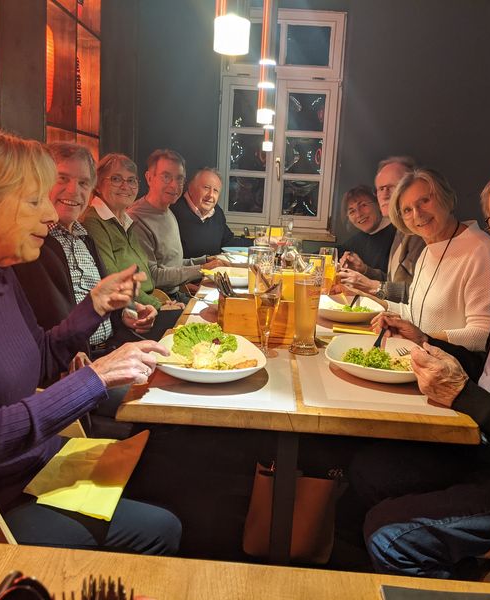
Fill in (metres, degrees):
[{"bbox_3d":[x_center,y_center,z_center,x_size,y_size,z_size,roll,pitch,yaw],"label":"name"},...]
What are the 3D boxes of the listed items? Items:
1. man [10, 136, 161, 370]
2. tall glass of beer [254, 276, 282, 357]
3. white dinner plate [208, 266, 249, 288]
[{"bbox_3d":[-0.432,0.152,1.939,0.740,1.280,0.550,9,12,30],"label":"man"},{"bbox_3d":[0.060,0.035,1.558,0.064,0.194,0.064,3,10,0],"label":"tall glass of beer"},{"bbox_3d":[-0.021,-0.091,2.655,0.260,0.050,0.260,3,10,-1],"label":"white dinner plate"}]

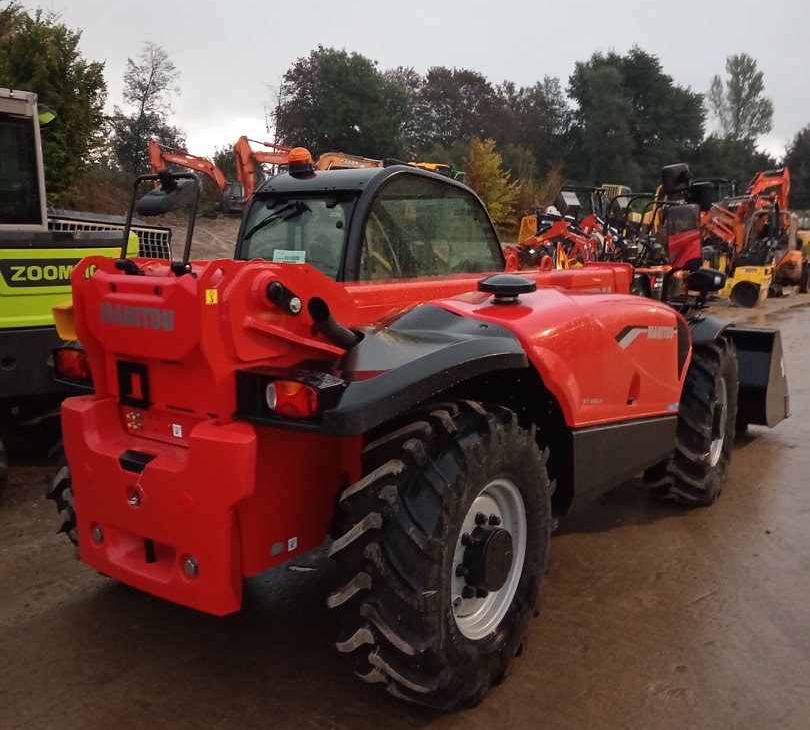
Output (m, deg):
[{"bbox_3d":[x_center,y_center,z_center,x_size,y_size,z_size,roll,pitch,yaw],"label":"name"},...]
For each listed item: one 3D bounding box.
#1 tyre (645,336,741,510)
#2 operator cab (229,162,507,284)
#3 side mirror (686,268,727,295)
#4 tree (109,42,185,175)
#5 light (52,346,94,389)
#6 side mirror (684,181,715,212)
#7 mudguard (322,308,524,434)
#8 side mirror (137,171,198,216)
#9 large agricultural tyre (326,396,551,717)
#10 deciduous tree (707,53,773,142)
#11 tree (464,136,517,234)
[{"bbox_3d":[1.847,0.340,5.449,0.410,1.070,1.070,7,10,31],"label":"tyre"},{"bbox_3d":[-0.140,-0.388,4.870,0.820,1.400,1.580,7,11,35],"label":"operator cab"},{"bbox_3d":[1.871,-0.518,5.225,0.230,0.170,0.120,10,12,43],"label":"side mirror"},{"bbox_3d":[-13.817,-11.600,45.891,4.300,11.503,4.300,-1,9,-16],"label":"tree"},{"bbox_3d":[-1.286,0.007,3.346,0.250,0.160,0.110,7,11,35],"label":"light"},{"bbox_3d":[1.779,-1.020,5.072,0.170,0.200,0.100,10,12,43],"label":"side mirror"},{"bbox_3d":[-0.007,-0.026,2.838,0.480,0.300,1.050,7,11,35],"label":"mudguard"},{"bbox_3d":[-0.811,-0.578,2.898,0.270,0.150,0.120,6,10,29],"label":"side mirror"},{"bbox_3d":[0.172,0.673,3.110,0.410,1.070,1.070,7,11,33],"label":"large agricultural tyre"},{"bbox_3d":[21.703,-13.581,56.060,4.800,13.682,4.800,4,9,20],"label":"deciduous tree"},{"bbox_3d":[3.639,-6.869,36.447,2.600,5.778,2.600,2,9,5],"label":"tree"}]

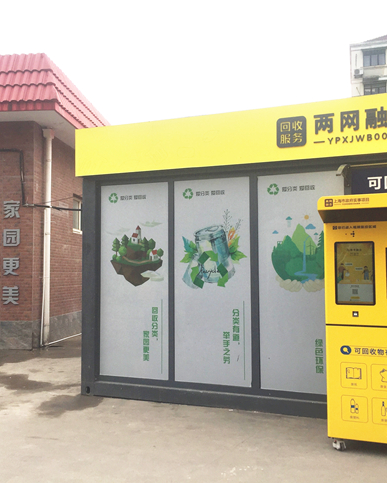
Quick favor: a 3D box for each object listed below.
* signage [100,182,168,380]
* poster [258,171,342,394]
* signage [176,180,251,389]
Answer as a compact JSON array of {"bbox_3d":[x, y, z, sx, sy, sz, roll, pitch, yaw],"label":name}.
[{"bbox_3d":[-0.697,0.451,6.275,0.886,2.240,0.030,-1,-3,22],"label":"signage"},{"bbox_3d":[1.104,0.406,5.545,0.886,2.240,0.030,-1,-3,22],"label":"poster"},{"bbox_3d":[0.196,0.429,5.913,0.886,2.240,0.030,-1,-3,22],"label":"signage"}]

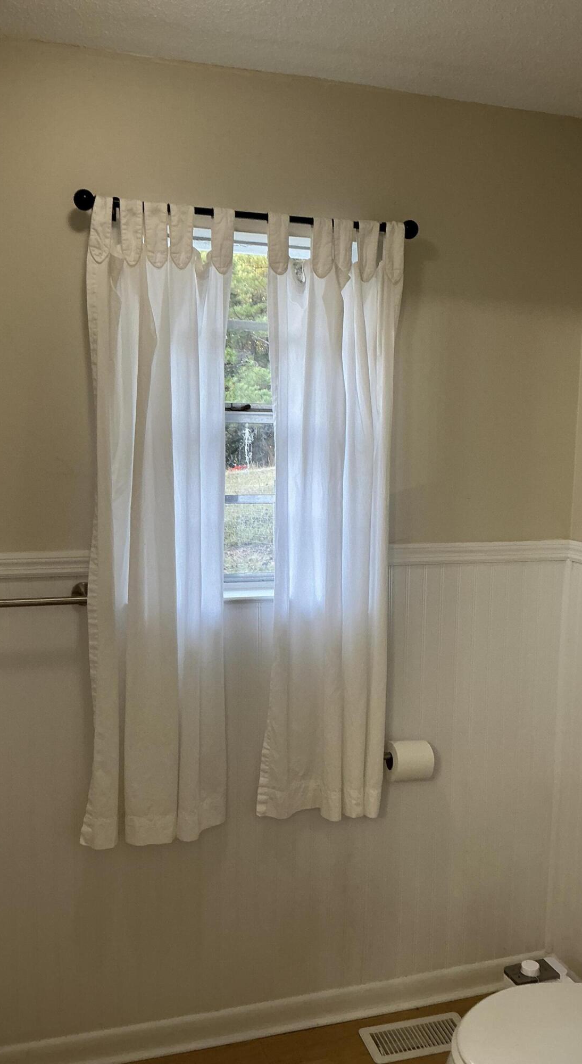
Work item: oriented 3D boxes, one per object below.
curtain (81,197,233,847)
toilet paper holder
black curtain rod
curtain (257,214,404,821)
[{"bbox_3d":[-0.309,0.011,1.979,0.353,1.485,0.090,-1,7,-17],"label":"curtain"},{"bbox_3d":[0.286,0.597,2.235,0.147,0.111,0.125,-1,7,-17],"label":"toilet paper holder"},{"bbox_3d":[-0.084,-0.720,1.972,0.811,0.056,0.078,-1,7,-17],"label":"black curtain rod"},{"bbox_3d":[0.094,0.002,2.100,0.348,1.485,0.090,-1,7,-17],"label":"curtain"}]

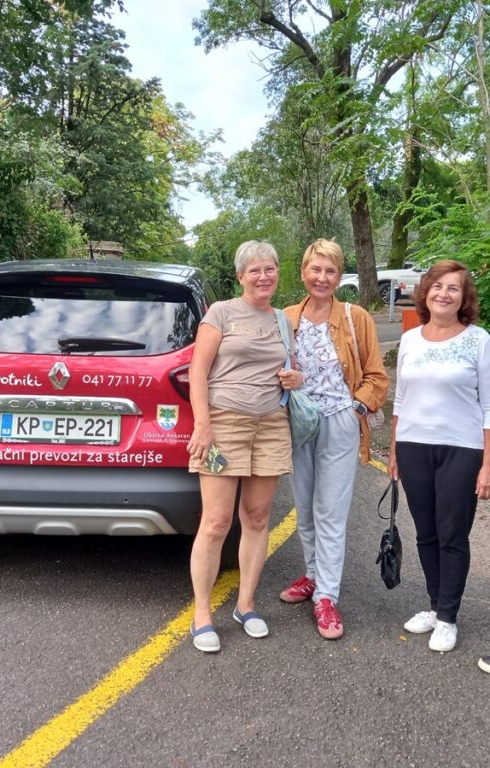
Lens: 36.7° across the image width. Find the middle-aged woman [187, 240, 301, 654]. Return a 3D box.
[{"bbox_3d":[-0.010,0.252,2.980,0.480,1.630,0.330,0,9,-10],"label":"middle-aged woman"}]

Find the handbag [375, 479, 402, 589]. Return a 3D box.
[{"bbox_3d":[0.594,0.619,3.060,0.110,0.430,0.240,2,9,3],"label":"handbag"}]

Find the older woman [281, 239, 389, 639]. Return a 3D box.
[{"bbox_3d":[0.381,0.229,3.220,0.500,1.660,0.340,3,9,6],"label":"older woman"}]

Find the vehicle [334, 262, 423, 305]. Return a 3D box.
[{"bbox_3d":[6.179,-3.583,25.600,4.500,1.660,1.830,1,9,-7],"label":"vehicle"}]

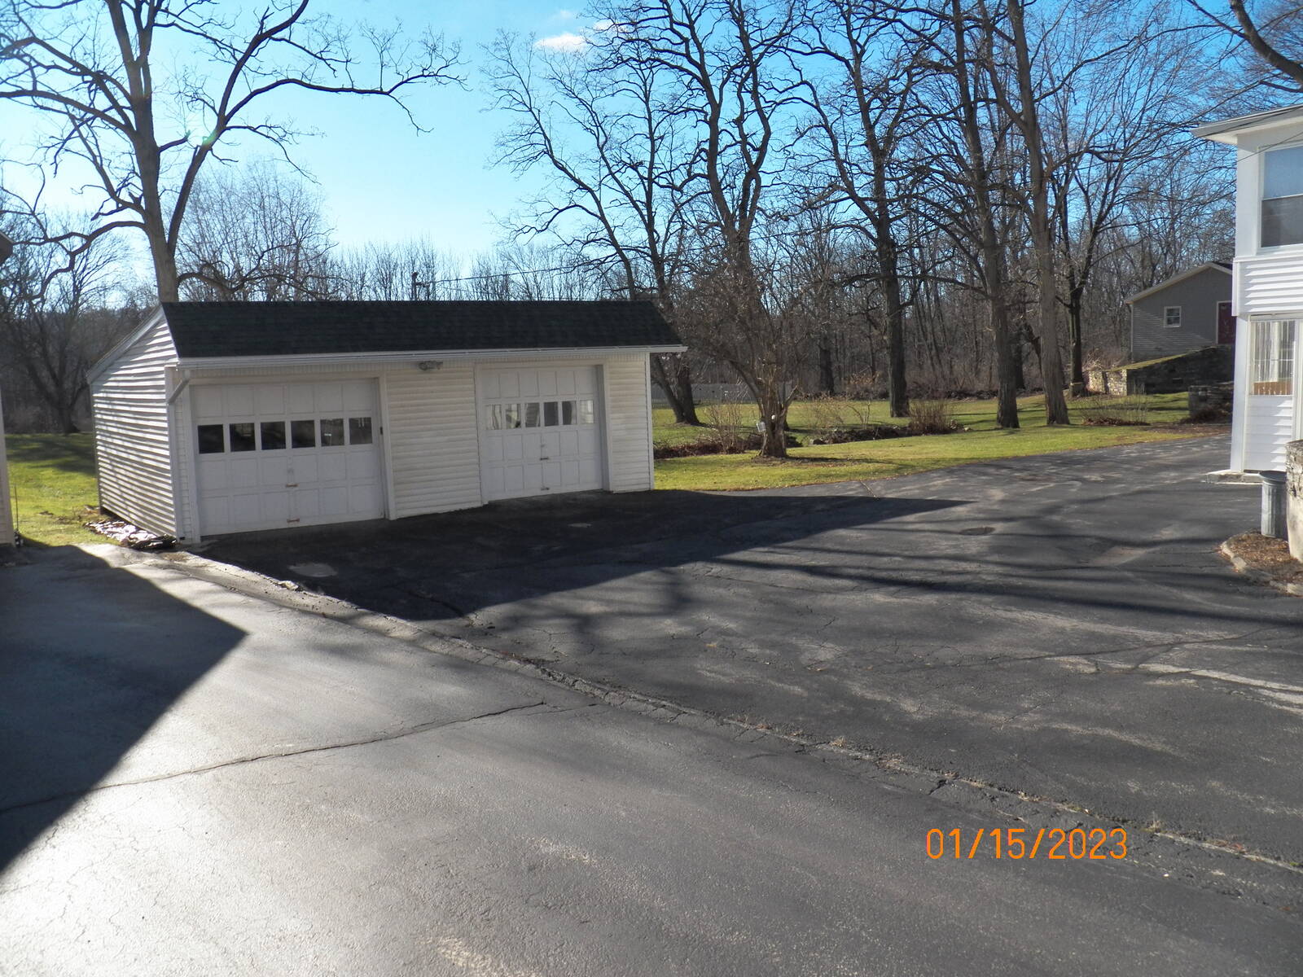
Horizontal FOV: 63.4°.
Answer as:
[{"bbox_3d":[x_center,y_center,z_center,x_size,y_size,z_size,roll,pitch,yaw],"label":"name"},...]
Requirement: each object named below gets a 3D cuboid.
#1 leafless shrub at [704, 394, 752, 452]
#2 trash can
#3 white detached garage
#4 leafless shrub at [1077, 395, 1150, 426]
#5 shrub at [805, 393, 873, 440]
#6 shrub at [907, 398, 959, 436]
[{"bbox_3d":[1.918,-1.676,27.144,1.220,1.499,1.159,-2,7,4],"label":"leafless shrub"},{"bbox_3d":[6.991,0.188,11.600,0.540,0.680,0.540,2,8,31],"label":"trash can"},{"bbox_3d":[-5.064,-1.498,19.510,8.465,3.350,7.800,-7,8,-35],"label":"white detached garage"},{"bbox_3d":[13.703,-2.334,31.236,1.943,0.907,1.554,1,7,24],"label":"leafless shrub"},{"bbox_3d":[5.668,-2.261,31.865,1.919,1.296,1.632,-1,7,10],"label":"shrub"},{"bbox_3d":[8.140,-2.093,30.603,1.473,1.037,1.325,0,7,15],"label":"shrub"}]

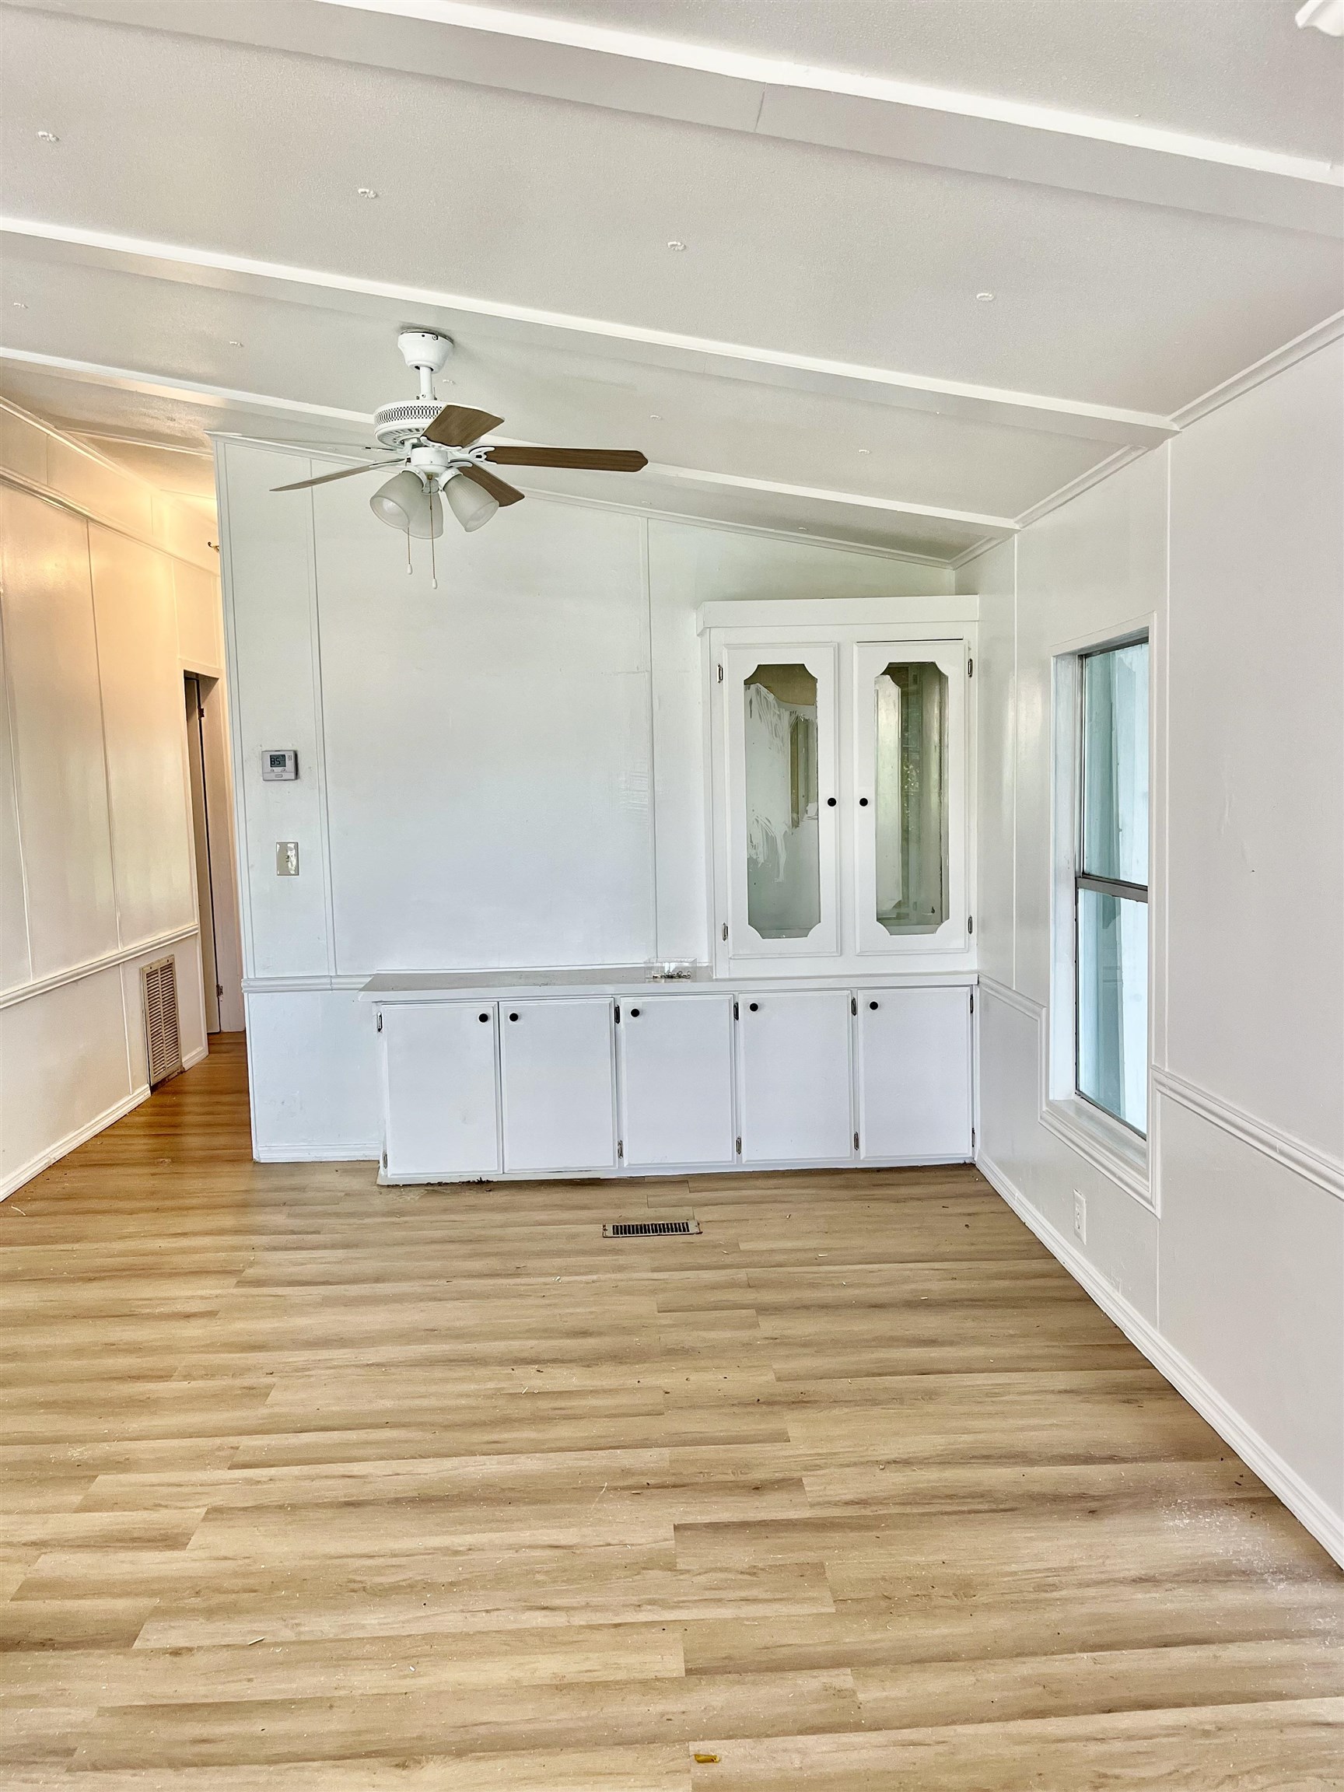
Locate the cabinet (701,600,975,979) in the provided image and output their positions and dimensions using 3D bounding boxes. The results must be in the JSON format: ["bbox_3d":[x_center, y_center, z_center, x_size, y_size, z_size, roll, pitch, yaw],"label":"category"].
[{"bbox_3d":[0.603,-0.392,4.966,0.981,1.330,0.328,-2,5,-2],"label":"cabinet"}]

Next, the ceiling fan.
[{"bbox_3d":[-0.614,-1.072,3.313,1.082,0.610,1.082,-2,5,-2],"label":"ceiling fan"}]

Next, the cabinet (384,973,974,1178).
[{"bbox_3d":[0.015,0.642,5.020,2.202,0.710,0.378,-2,5,-2],"label":"cabinet"}]

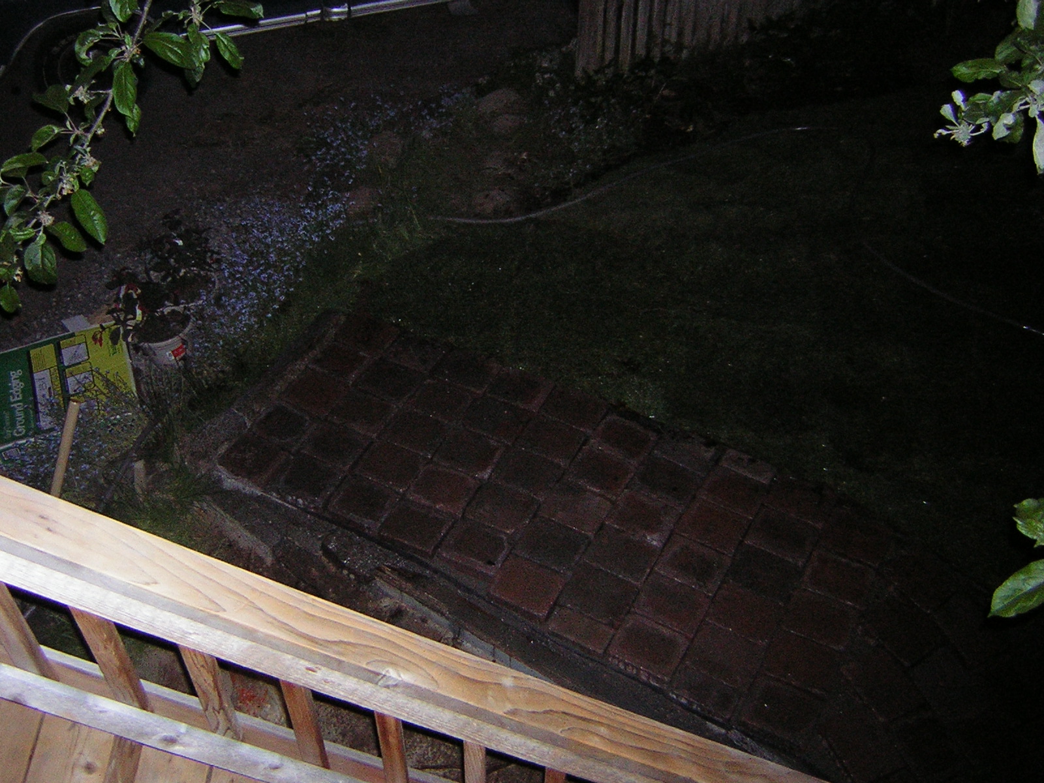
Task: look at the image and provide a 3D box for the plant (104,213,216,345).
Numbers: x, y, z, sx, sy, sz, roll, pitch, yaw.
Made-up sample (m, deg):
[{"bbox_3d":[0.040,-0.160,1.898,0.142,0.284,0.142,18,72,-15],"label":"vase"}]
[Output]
[{"bbox_3d":[-1.596,-0.503,4.800,0.460,0.440,0.400,-14,45,-17],"label":"plant"}]

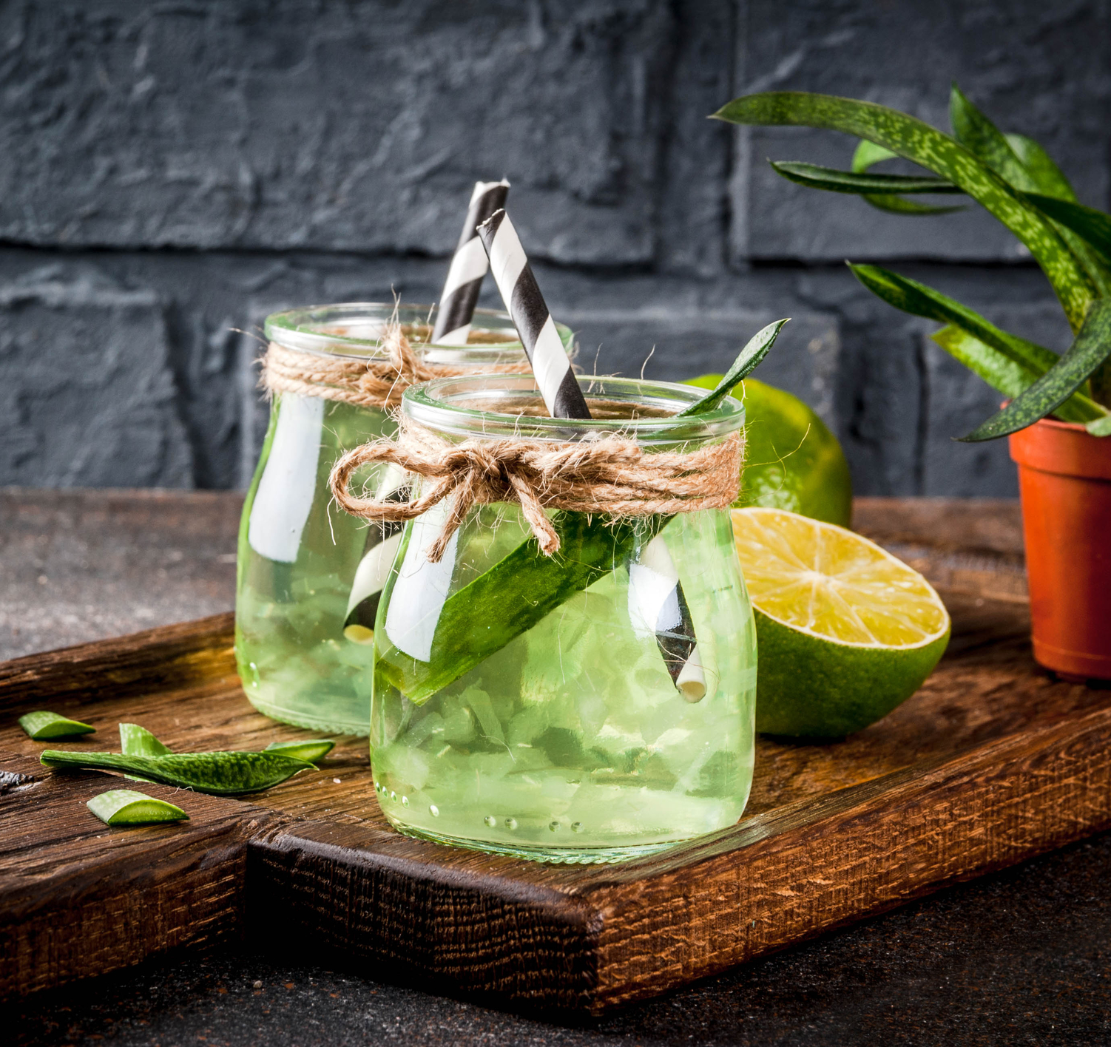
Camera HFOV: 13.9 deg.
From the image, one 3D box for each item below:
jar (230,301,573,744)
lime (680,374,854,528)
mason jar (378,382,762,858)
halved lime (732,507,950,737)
[{"bbox_3d":[-0.027,-0.001,0.888,0.068,0.075,0.068,2,10,0],"label":"jar"},{"bbox_3d":[0.035,-0.004,0.968,0.057,0.056,0.057,2,10,0],"label":"lime"},{"bbox_3d":[0.002,0.015,0.801,0.068,0.075,0.068,2,10,0],"label":"mason jar"},{"bbox_3d":[0.045,0.024,0.883,0.053,0.031,0.053,35,26,29],"label":"halved lime"}]

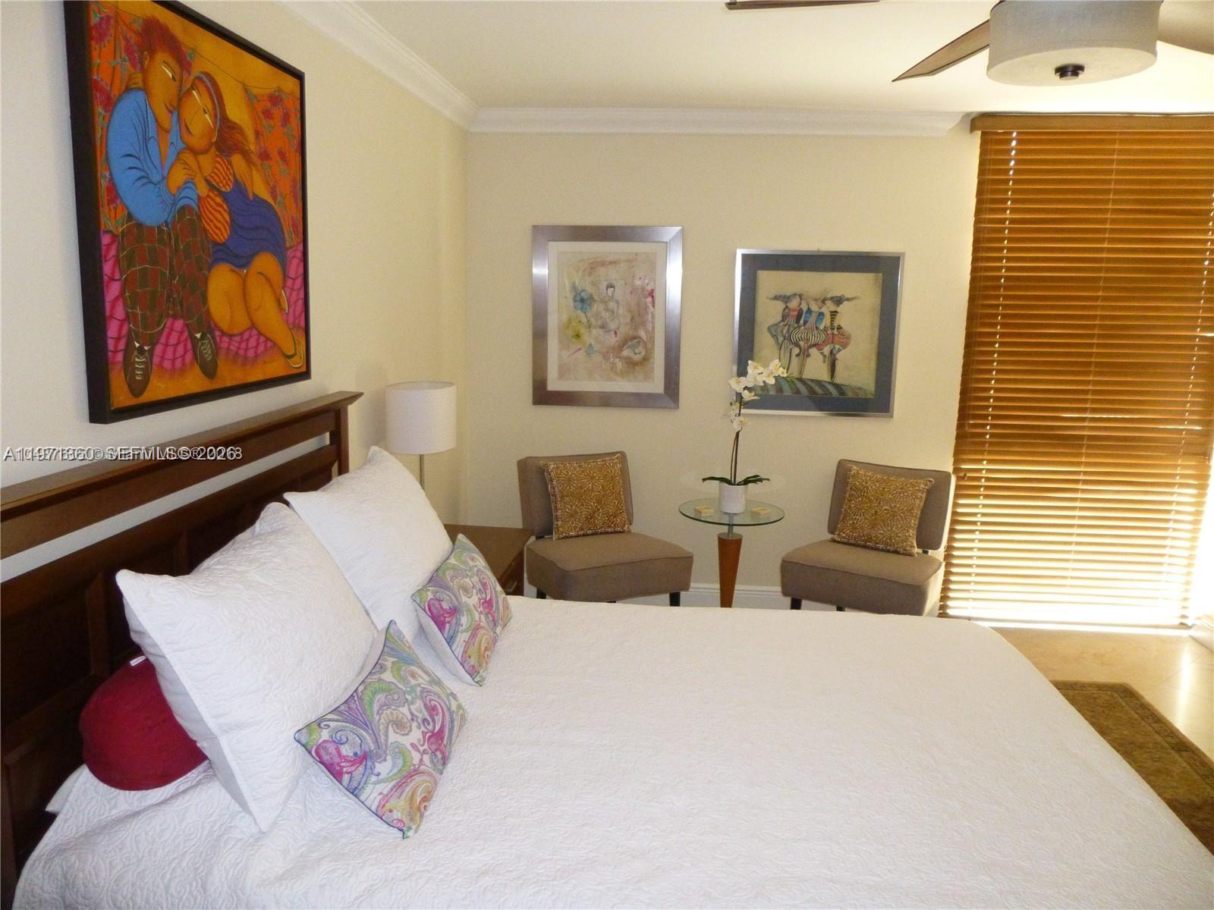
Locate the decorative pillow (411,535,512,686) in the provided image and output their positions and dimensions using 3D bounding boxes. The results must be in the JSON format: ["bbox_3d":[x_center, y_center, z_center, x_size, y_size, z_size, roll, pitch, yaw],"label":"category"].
[{"bbox_3d":[-0.365,0.396,2.356,0.130,0.300,0.480,-32,6,11],"label":"decorative pillow"}]

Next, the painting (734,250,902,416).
[{"bbox_3d":[0.994,-0.573,4.175,0.768,0.770,0.025,2,10,5],"label":"painting"}]

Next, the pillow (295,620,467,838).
[{"bbox_3d":[-0.441,0.552,1.829,0.130,0.285,0.485,-42,6,12],"label":"pillow"}]

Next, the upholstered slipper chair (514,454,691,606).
[{"bbox_3d":[-0.030,0.454,4.051,0.600,0.830,0.650,-4,11,-25],"label":"upholstered slipper chair"}]

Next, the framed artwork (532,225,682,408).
[{"bbox_3d":[-0.002,-0.665,4.256,0.718,0.866,0.030,2,10,5],"label":"framed artwork"}]

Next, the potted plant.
[{"bbox_3d":[0.607,-0.079,3.887,0.366,0.670,0.230,2,10,5],"label":"potted plant"}]

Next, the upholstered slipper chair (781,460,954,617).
[{"bbox_3d":[1.213,0.516,4.029,0.600,0.860,0.650,7,12,29],"label":"upholstered slipper chair"}]

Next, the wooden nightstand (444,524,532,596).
[{"bbox_3d":[-0.588,0.701,3.369,0.490,0.670,0.740,2,11,6],"label":"wooden nightstand"}]

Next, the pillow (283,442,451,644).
[{"bbox_3d":[-0.609,0.267,2.379,0.180,0.530,0.570,-24,7,10],"label":"pillow"}]

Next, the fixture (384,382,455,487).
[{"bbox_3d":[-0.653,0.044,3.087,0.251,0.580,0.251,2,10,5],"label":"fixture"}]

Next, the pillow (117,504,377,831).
[{"bbox_3d":[-0.675,0.384,1.779,0.180,0.530,0.570,-24,7,10],"label":"pillow"}]

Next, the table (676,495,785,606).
[{"bbox_3d":[0.583,0.584,4.219,0.495,0.630,0.495,2,11,6],"label":"table"}]

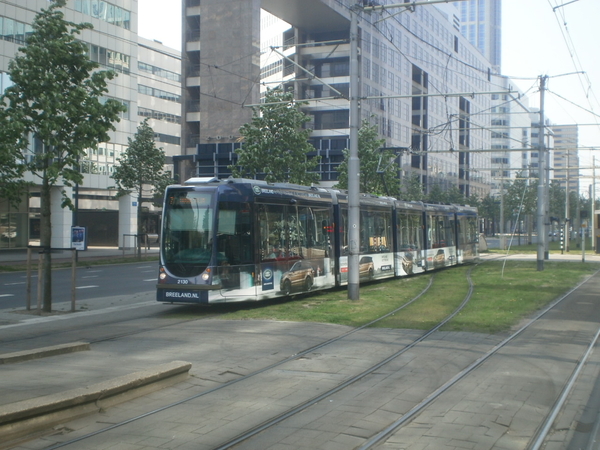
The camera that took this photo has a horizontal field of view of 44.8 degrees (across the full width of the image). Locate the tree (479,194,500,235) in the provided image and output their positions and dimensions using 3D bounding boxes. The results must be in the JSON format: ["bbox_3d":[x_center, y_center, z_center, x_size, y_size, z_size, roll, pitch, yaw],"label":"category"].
[{"bbox_3d":[40.000,-1.970,154.000,4.800,8.800,4.700,0,0,0],"label":"tree"}]

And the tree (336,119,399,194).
[{"bbox_3d":[3.620,-1.710,39.000,3.500,8.000,3.500,0,0,0],"label":"tree"}]

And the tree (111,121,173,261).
[{"bbox_3d":[-10.700,-2.450,49.200,4.200,9.400,4.100,0,0,0],"label":"tree"}]

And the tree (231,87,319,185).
[{"bbox_3d":[-1.020,-1.700,29.800,3.650,7.950,3.600,0,0,0],"label":"tree"}]

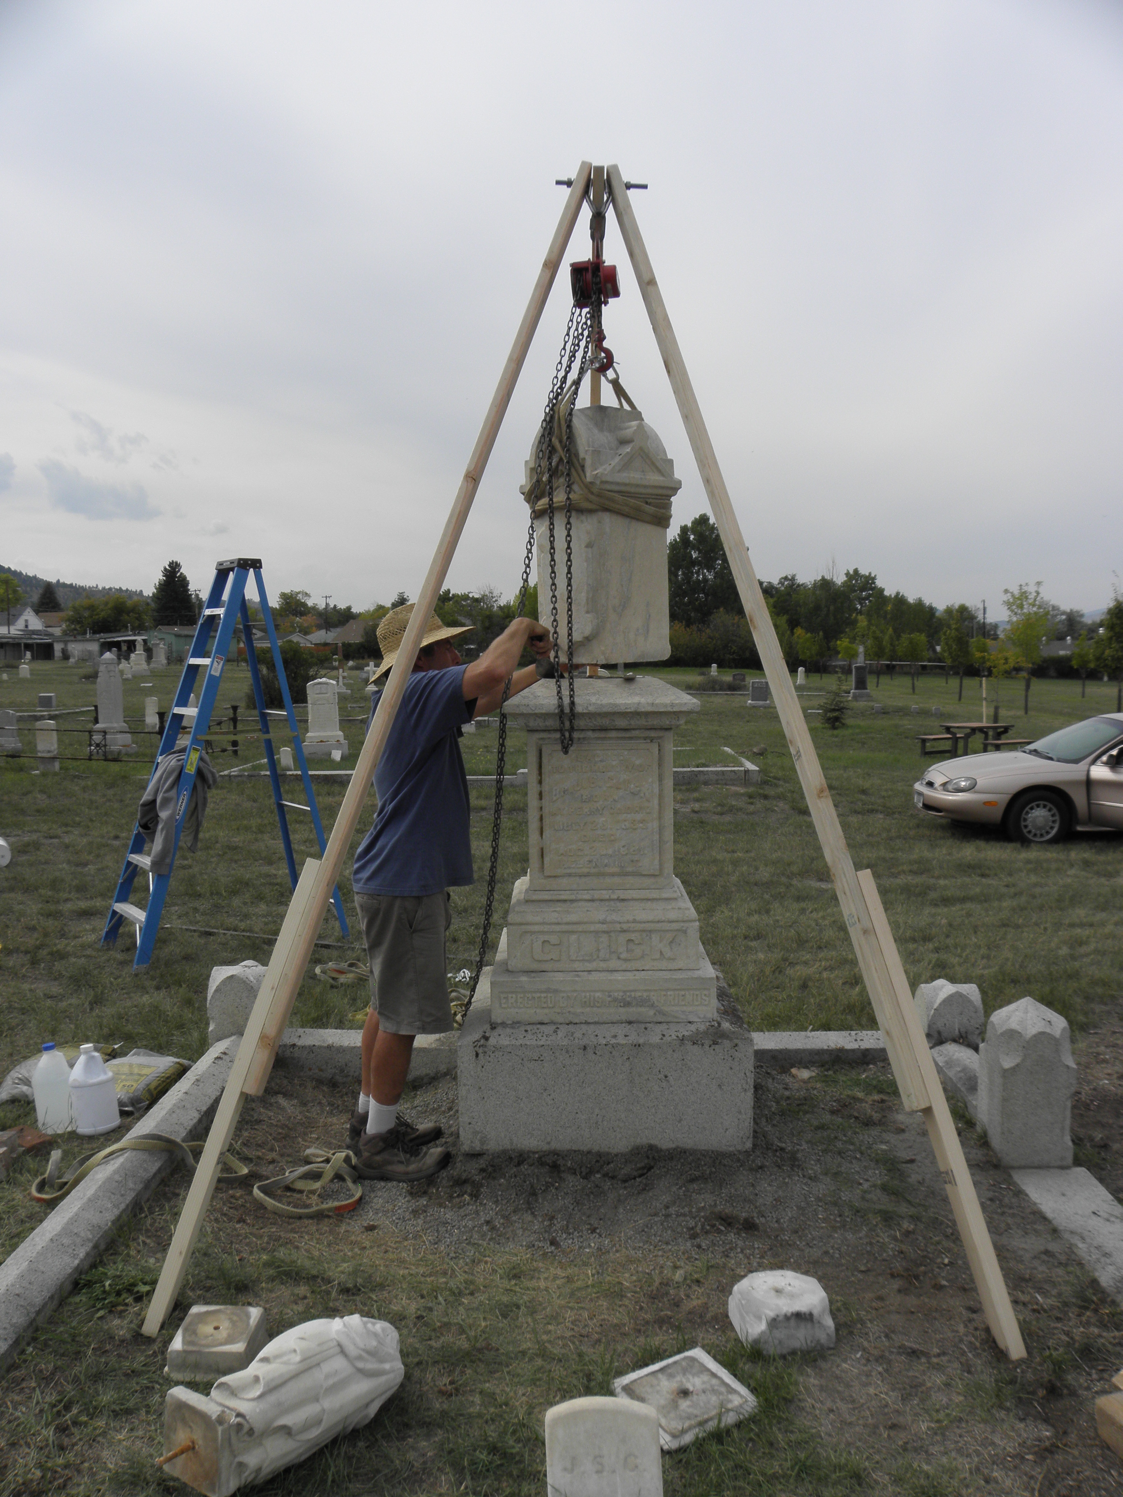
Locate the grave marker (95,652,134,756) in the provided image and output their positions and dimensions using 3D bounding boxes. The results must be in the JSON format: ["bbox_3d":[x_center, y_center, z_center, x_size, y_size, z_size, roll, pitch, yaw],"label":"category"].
[{"bbox_3d":[-9.000,-0.872,22.600,0.860,2.120,0.860,-1,4,-14],"label":"grave marker"}]

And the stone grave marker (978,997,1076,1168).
[{"bbox_3d":[1.487,1.047,3.603,0.235,0.506,0.235,0,5,0],"label":"stone grave marker"}]

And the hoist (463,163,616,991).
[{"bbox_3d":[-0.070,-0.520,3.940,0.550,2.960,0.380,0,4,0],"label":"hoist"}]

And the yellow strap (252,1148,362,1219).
[{"bbox_3d":[-0.775,1.301,3.430,0.335,0.070,0.380,0,4,0],"label":"yellow strap"}]

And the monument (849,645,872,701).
[{"bbox_3d":[13.607,-3.422,51.000,0.920,2.546,0.750,0,5,0],"label":"monument"}]

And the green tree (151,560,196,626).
[{"bbox_3d":[-48.273,-17.329,140.000,6.000,12.378,6.000,0,5,0],"label":"green tree"}]

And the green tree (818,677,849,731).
[{"bbox_3d":[8.200,-1.430,34.000,0.880,1.750,0.880,0,4,0],"label":"green tree"}]

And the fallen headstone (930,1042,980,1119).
[{"bbox_3d":[1.450,1.228,3.980,0.200,0.160,0.550,0,4,0],"label":"fallen headstone"}]

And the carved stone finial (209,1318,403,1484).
[{"bbox_3d":[-0.546,1.344,2.349,0.450,0.230,0.230,-5,6,-39],"label":"carved stone finial"}]

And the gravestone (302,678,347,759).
[{"bbox_3d":[-4.359,-0.541,20.800,0.800,1.493,0.460,0,5,0],"label":"gravestone"}]

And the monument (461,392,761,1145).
[{"bbox_3d":[0.147,0.034,4.112,0.985,2.546,0.930,0,5,1],"label":"monument"}]

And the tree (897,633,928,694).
[{"bbox_3d":[18.754,-4.556,60.000,1.600,3.308,1.600,0,5,0],"label":"tree"}]

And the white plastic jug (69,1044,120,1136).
[{"bbox_3d":[-1.612,1.179,3.905,0.155,0.297,0.155,0,5,0],"label":"white plastic jug"}]

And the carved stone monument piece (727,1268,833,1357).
[{"bbox_3d":[0.529,1.352,2.722,0.218,0.107,0.193,-1,5,-7],"label":"carved stone monument piece"}]

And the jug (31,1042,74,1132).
[{"bbox_3d":[-1.821,1.196,4.024,0.150,0.300,0.150,-1,5,0],"label":"jug"}]

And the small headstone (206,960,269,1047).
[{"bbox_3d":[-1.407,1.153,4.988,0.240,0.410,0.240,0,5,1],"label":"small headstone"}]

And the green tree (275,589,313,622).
[{"bbox_3d":[-33.233,-14.854,140.406,5.200,9.500,5.200,-1,5,0],"label":"green tree"}]

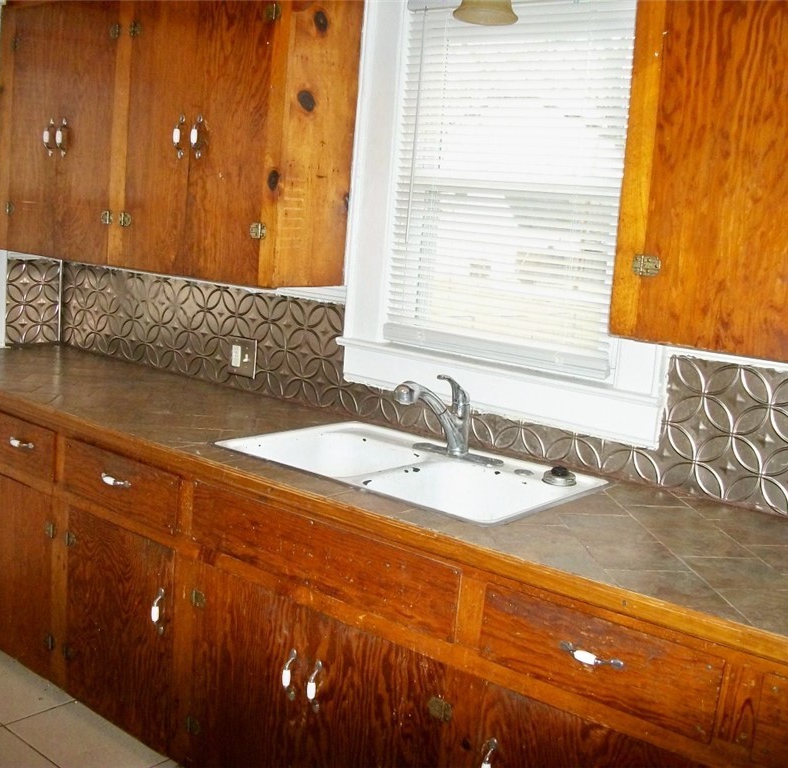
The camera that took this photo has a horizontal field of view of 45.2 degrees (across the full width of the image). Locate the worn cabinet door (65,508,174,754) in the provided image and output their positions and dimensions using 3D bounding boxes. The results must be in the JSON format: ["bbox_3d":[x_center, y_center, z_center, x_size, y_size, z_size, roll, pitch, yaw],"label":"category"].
[{"bbox_3d":[-0.751,0.647,2.535,0.497,0.548,0.031,11,11,39],"label":"worn cabinet door"}]

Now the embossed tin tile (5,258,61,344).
[{"bbox_3d":[-1.354,-0.307,3.575,0.010,0.316,0.234,12,12,36],"label":"embossed tin tile"}]

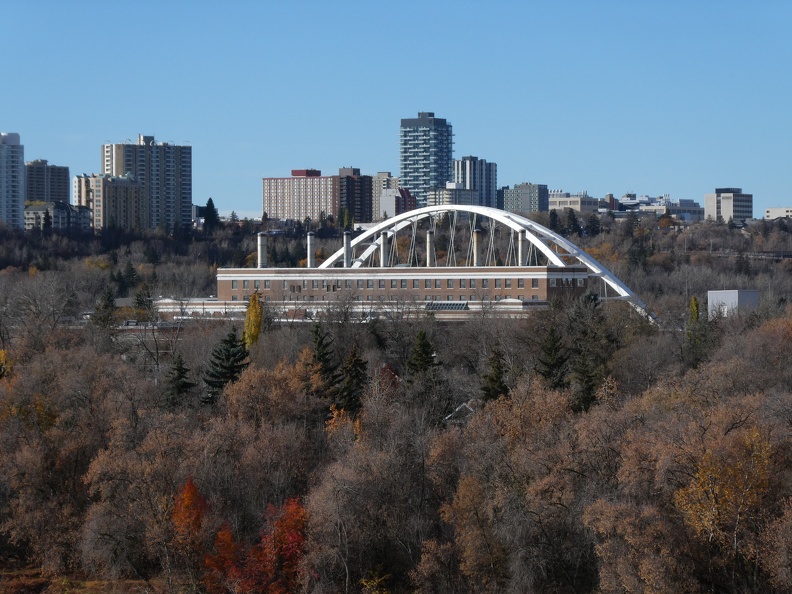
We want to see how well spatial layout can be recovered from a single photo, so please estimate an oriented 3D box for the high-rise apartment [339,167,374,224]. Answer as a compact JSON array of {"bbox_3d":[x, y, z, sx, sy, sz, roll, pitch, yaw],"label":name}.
[{"bbox_3d":[-28.130,-71.930,2330.000,16.000,41.000,20.000,0,0,34],"label":"high-rise apartment"}]

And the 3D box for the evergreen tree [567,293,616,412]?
[{"bbox_3d":[30.470,8.810,510.000,7.600,19.020,7.600,0,0,0],"label":"evergreen tree"}]

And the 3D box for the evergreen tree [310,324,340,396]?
[{"bbox_3d":[-11.300,10.560,510.000,5.400,12.700,5.400,0,0,0],"label":"evergreen tree"}]

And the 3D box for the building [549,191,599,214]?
[{"bbox_3d":[138.580,-71.030,2540.000,30.000,21.000,28.000,0,1,35],"label":"building"}]

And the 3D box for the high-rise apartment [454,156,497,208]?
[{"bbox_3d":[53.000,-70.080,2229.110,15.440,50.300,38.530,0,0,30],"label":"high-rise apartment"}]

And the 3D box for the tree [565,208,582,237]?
[{"bbox_3d":[106.180,-44.290,1959.850,10.180,17.370,10.180,0,0,0],"label":"tree"}]

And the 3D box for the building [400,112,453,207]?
[{"bbox_3d":[22.610,-94.870,2425.000,28.000,83.500,24.000,0,0,34],"label":"building"}]

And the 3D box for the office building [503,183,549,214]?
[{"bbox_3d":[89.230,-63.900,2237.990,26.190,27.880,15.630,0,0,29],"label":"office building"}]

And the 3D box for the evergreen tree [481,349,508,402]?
[{"bbox_3d":[16.910,15.420,560.060,5.130,12.840,5.130,0,0,0],"label":"evergreen tree"}]

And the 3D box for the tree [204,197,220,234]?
[{"bbox_3d":[-100.950,-44.560,1800.000,8.200,20.910,8.200,0,0,0],"label":"tree"}]

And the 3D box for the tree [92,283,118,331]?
[{"bbox_3d":[-93.230,4.010,1050.000,8.200,16.000,8.200,0,1,0],"label":"tree"}]

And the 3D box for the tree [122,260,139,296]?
[{"bbox_3d":[-113.610,-7.490,1400.000,7.000,16.500,7.000,0,1,0],"label":"tree"}]

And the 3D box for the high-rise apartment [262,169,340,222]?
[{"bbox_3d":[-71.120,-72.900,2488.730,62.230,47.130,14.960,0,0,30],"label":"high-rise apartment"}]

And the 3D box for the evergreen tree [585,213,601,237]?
[{"bbox_3d":[117.860,-43.090,1959.850,9.580,14.980,9.580,0,0,0],"label":"evergreen tree"}]

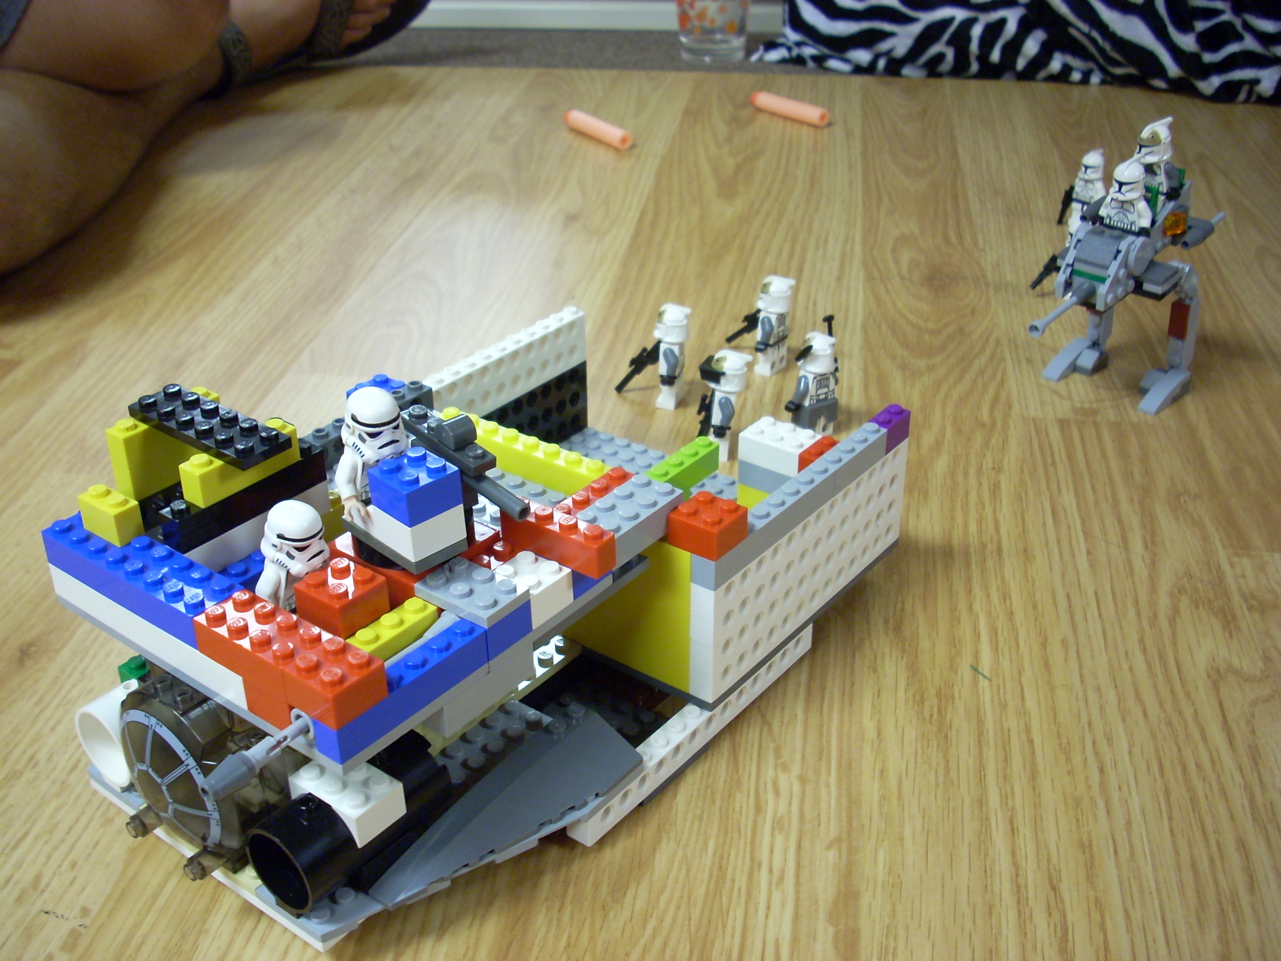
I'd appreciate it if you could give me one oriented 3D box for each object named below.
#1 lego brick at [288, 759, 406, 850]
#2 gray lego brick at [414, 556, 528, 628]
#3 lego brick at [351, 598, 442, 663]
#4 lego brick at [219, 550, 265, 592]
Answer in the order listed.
[{"bbox_3d":[-0.071,0.074,0.326,0.024,0.011,0.016,21,36,32],"label":"lego brick"},{"bbox_3d":[-0.042,0.027,0.343,0.024,0.005,0.016,21,36,32],"label":"gray lego brick"},{"bbox_3d":[-0.062,0.039,0.336,0.008,0.011,0.027,20,36,32],"label":"lego brick"},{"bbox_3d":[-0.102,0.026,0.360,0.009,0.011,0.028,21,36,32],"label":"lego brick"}]

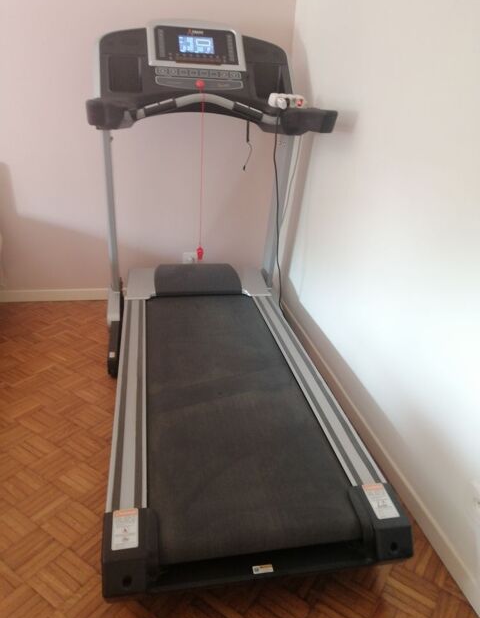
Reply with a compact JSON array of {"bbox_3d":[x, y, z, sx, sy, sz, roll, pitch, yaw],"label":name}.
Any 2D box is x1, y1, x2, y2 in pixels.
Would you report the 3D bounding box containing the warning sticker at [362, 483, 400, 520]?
[{"bbox_3d":[0.353,0.479,1.201,0.055,0.003,0.109,-2,27,-11],"label":"warning sticker"}]

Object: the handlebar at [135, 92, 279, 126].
[{"bbox_3d":[-0.137,-0.806,1.929,0.553,0.103,0.150,-2,24,-11],"label":"handlebar"}]

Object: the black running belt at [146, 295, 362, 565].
[{"bbox_3d":[-0.069,0.250,1.754,0.508,0.050,1.454,-2,24,-11],"label":"black running belt"}]

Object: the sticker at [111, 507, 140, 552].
[{"bbox_3d":[-0.258,0.497,1.085,0.056,0.003,0.109,-2,27,-11],"label":"sticker"}]

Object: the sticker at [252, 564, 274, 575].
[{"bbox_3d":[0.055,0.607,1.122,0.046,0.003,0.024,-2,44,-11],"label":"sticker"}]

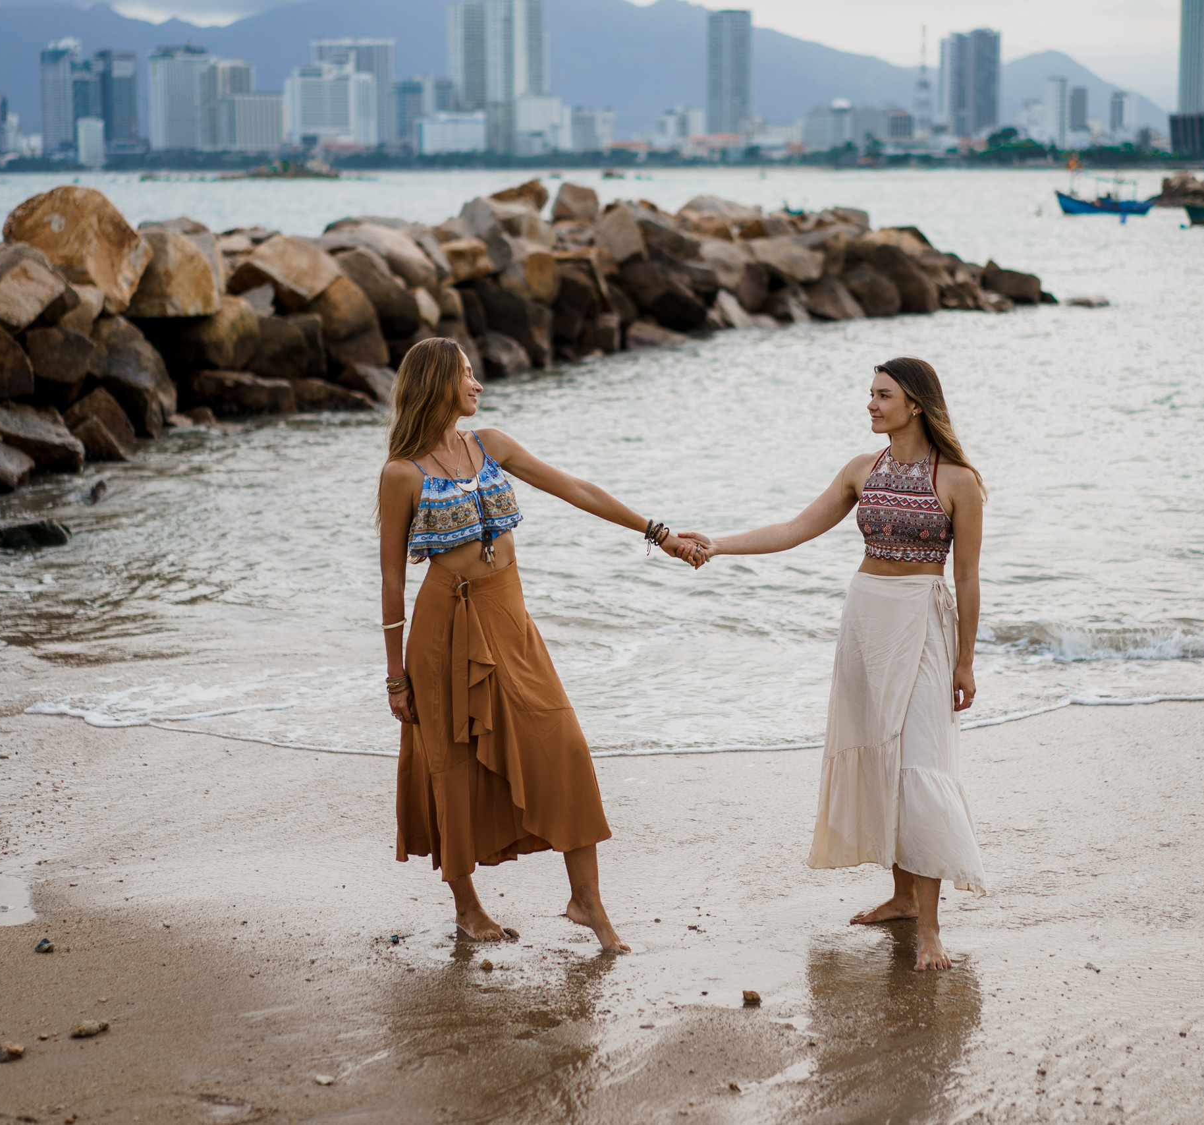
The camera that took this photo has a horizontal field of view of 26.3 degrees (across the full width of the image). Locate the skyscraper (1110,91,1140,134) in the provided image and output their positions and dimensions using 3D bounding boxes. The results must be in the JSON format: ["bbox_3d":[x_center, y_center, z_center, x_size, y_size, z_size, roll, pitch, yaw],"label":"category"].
[{"bbox_3d":[429.484,-356.877,2115.491,18.000,59.306,18.000,7,11,37],"label":"skyscraper"}]

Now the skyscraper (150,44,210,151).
[{"bbox_3d":[-457.067,-493.482,2789.922,60.000,132.559,30.000,2,9,15],"label":"skyscraper"}]

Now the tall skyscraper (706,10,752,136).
[{"bbox_3d":[106.564,-399.212,2170.170,32.000,129.301,32.000,2,9,12],"label":"tall skyscraper"}]

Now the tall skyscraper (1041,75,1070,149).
[{"bbox_3d":[273.725,-266.944,1555.985,12.500,52.805,13.000,5,10,30],"label":"tall skyscraper"}]

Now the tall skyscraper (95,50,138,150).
[{"bbox_3d":[-538.872,-502.122,2860.189,33.000,129.041,31.000,4,10,28],"label":"tall skyscraper"}]

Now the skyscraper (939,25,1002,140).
[{"bbox_3d":[302.157,-383.202,2121.588,44.000,110.641,32.000,3,9,20],"label":"skyscraper"}]

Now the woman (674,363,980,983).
[{"bbox_3d":[0.645,0.272,7.150,0.780,1.673,0.500,4,10,27],"label":"woman"}]

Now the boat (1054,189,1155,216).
[{"bbox_3d":[31.648,-22.600,162.000,6.200,1.650,2.000,1,9,7],"label":"boat"}]

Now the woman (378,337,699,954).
[{"bbox_3d":[-0.175,0.237,7.120,0.800,1.705,0.500,-5,10,-30],"label":"woman"}]

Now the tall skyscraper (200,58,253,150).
[{"bbox_3d":[-372.433,-444.039,2551.917,38.000,106.321,36.000,4,10,28],"label":"tall skyscraper"}]

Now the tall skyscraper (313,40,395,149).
[{"bbox_3d":[-263.812,-487.132,2739.853,80.000,133.470,35.000,2,9,12],"label":"tall skyscraper"}]

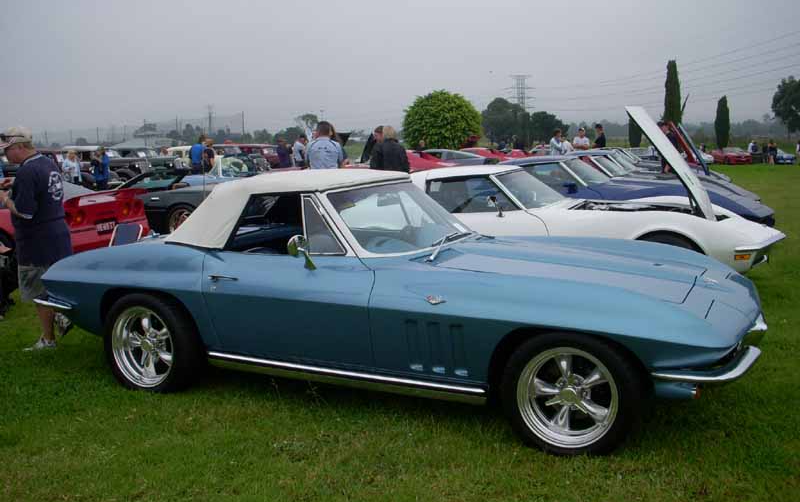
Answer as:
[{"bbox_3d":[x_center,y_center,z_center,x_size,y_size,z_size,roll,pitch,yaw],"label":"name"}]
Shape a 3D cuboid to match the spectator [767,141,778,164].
[{"bbox_3d":[23.756,-6.260,56.109,0.480,1.650,0.360,1,8,6],"label":"spectator"}]

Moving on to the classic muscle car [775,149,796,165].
[{"bbox_3d":[27.619,-6.758,63.000,1.780,1.220,4.400,-2,7,-14],"label":"classic muscle car"}]

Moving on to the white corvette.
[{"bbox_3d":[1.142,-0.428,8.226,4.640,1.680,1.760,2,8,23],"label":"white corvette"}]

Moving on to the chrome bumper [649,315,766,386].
[{"bbox_3d":[1.647,0.423,4.510,0.440,0.160,1.620,3,8,25],"label":"chrome bumper"}]

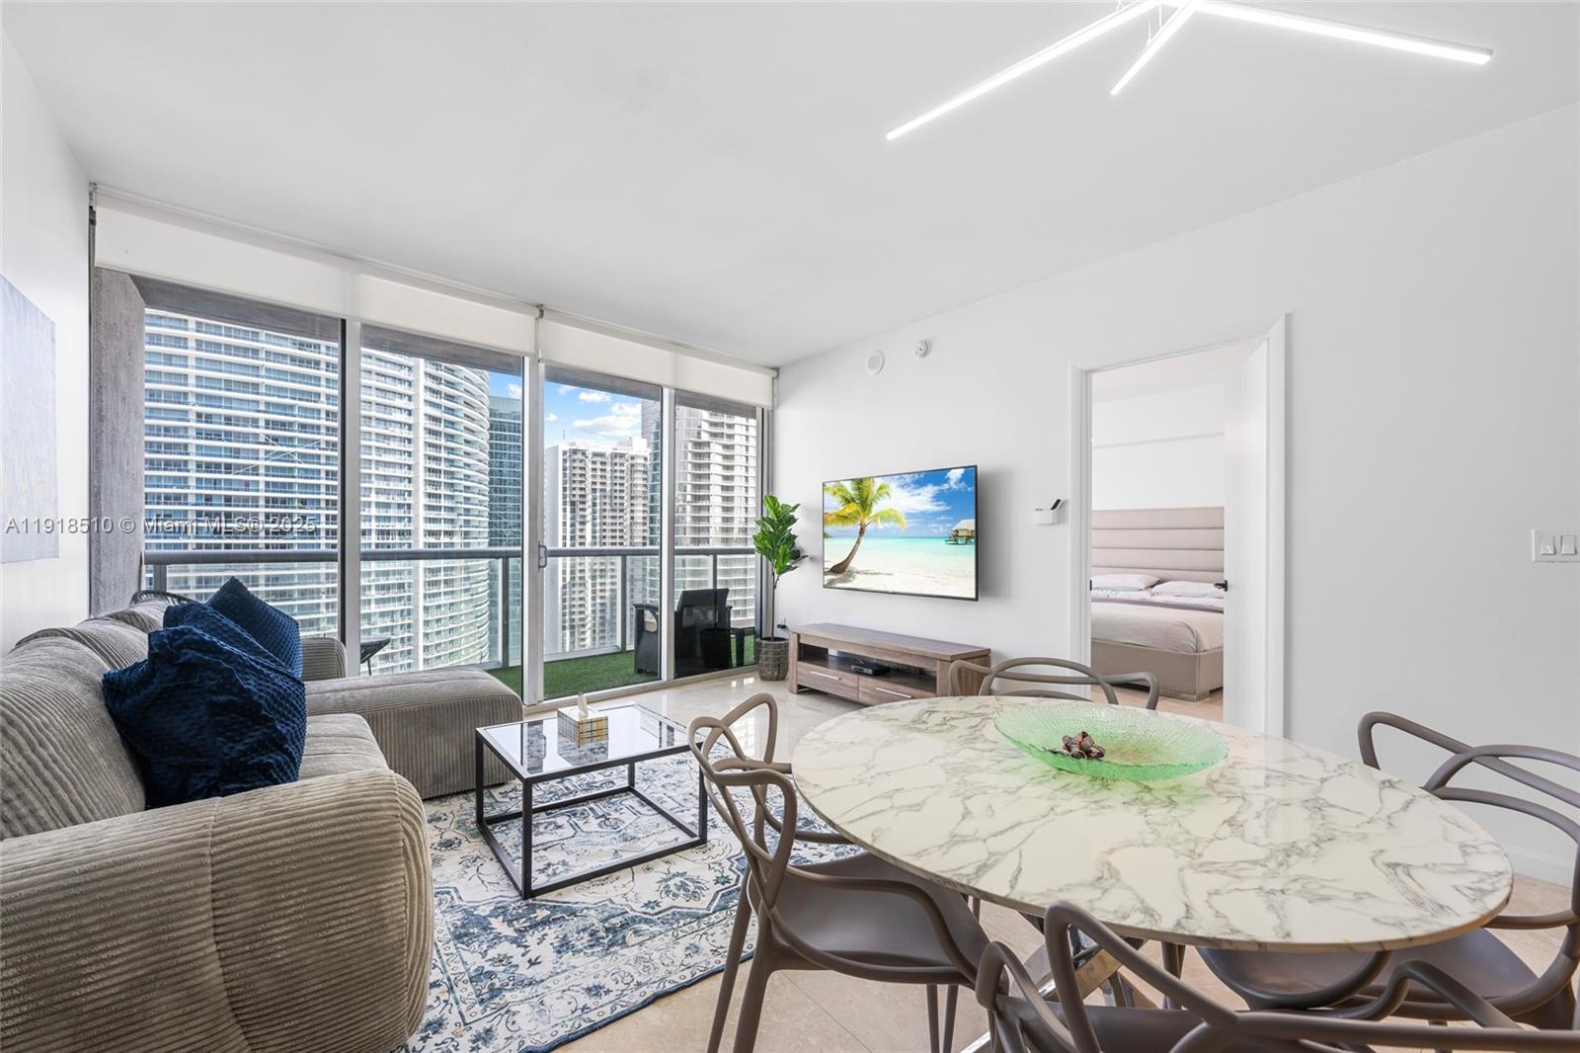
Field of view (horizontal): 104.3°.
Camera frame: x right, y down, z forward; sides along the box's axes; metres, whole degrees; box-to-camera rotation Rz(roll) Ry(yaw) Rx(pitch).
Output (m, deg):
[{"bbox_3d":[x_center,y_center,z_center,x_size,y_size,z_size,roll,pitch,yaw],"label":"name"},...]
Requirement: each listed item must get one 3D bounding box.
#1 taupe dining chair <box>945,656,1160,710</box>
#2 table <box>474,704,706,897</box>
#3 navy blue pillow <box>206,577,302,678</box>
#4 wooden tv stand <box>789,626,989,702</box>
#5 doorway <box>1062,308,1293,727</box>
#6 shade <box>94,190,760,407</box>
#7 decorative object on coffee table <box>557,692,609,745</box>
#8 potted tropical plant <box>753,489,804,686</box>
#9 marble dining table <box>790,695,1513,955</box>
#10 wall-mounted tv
[{"bbox_3d":[0.733,0.808,1.697,0.570,0.830,0.500,0,-1,16],"label":"taupe dining chair"},{"bbox_3d":[-0.799,1.015,2.437,0.660,0.400,0.660,1,-1,-36],"label":"table"},{"bbox_3d":[-2.040,0.450,2.200,0.170,0.450,0.460,-22,-9,21],"label":"navy blue pillow"},{"bbox_3d":[0.631,1.029,4.311,0.420,0.485,1.460,1,-1,-42],"label":"wooden tv stand"},{"bbox_3d":[1.925,0.165,3.125,0.150,2.190,0.970,1,-1,-40],"label":"doorway"},{"bbox_3d":[-1.624,-1.280,4.104,4.030,0.370,0.100,1,-1,-43],"label":"shade"},{"bbox_3d":[-0.797,0.739,2.371,0.110,0.155,0.170,1,-1,-40],"label":"decorative object on coffee table"},{"bbox_3d":[-0.124,0.507,5.153,0.420,1.560,0.420,0,-1,0],"label":"potted tropical plant"},{"bbox_3d":[0.554,0.837,1.173,1.100,0.750,1.100,1,-1,-40],"label":"marble dining table"},{"bbox_3d":[0.731,0.053,4.371,0.060,0.830,1.430,1,-1,-41],"label":"wall-mounted tv"}]

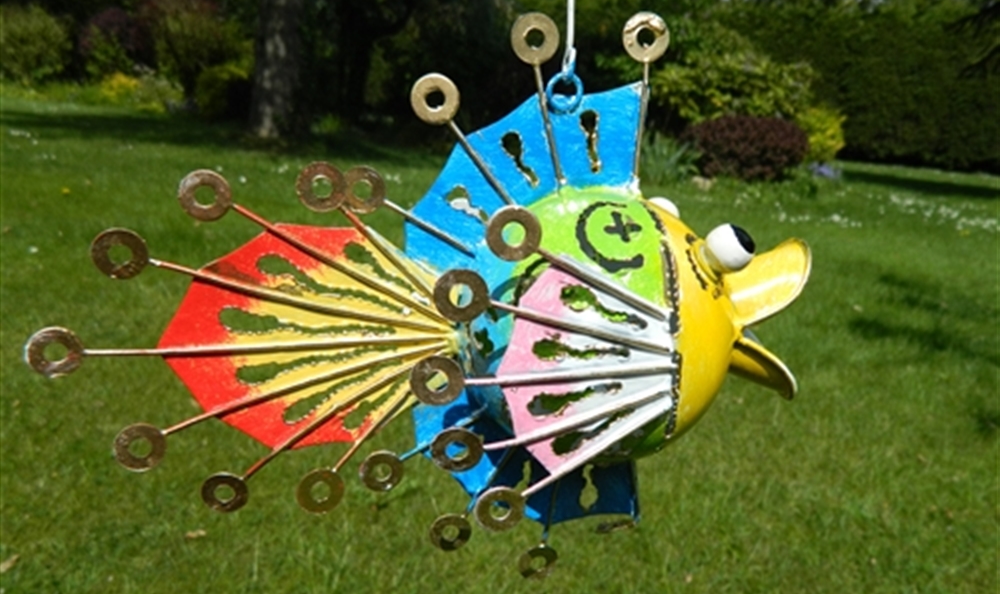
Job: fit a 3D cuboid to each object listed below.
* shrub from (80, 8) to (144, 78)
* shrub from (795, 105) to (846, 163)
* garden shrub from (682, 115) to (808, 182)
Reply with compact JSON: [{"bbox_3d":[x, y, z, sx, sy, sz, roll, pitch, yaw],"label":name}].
[{"bbox_3d":[-9.723,-6.313,18.107,1.427,1.777,1.356,-8,21,-26],"label":"shrub"},{"bbox_3d":[4.297,-2.196,9.885,0.789,0.834,0.789,9,20,22],"label":"shrub"},{"bbox_3d":[3.264,-1.997,9.670,1.601,0.835,1.281,7,19,17],"label":"garden shrub"}]

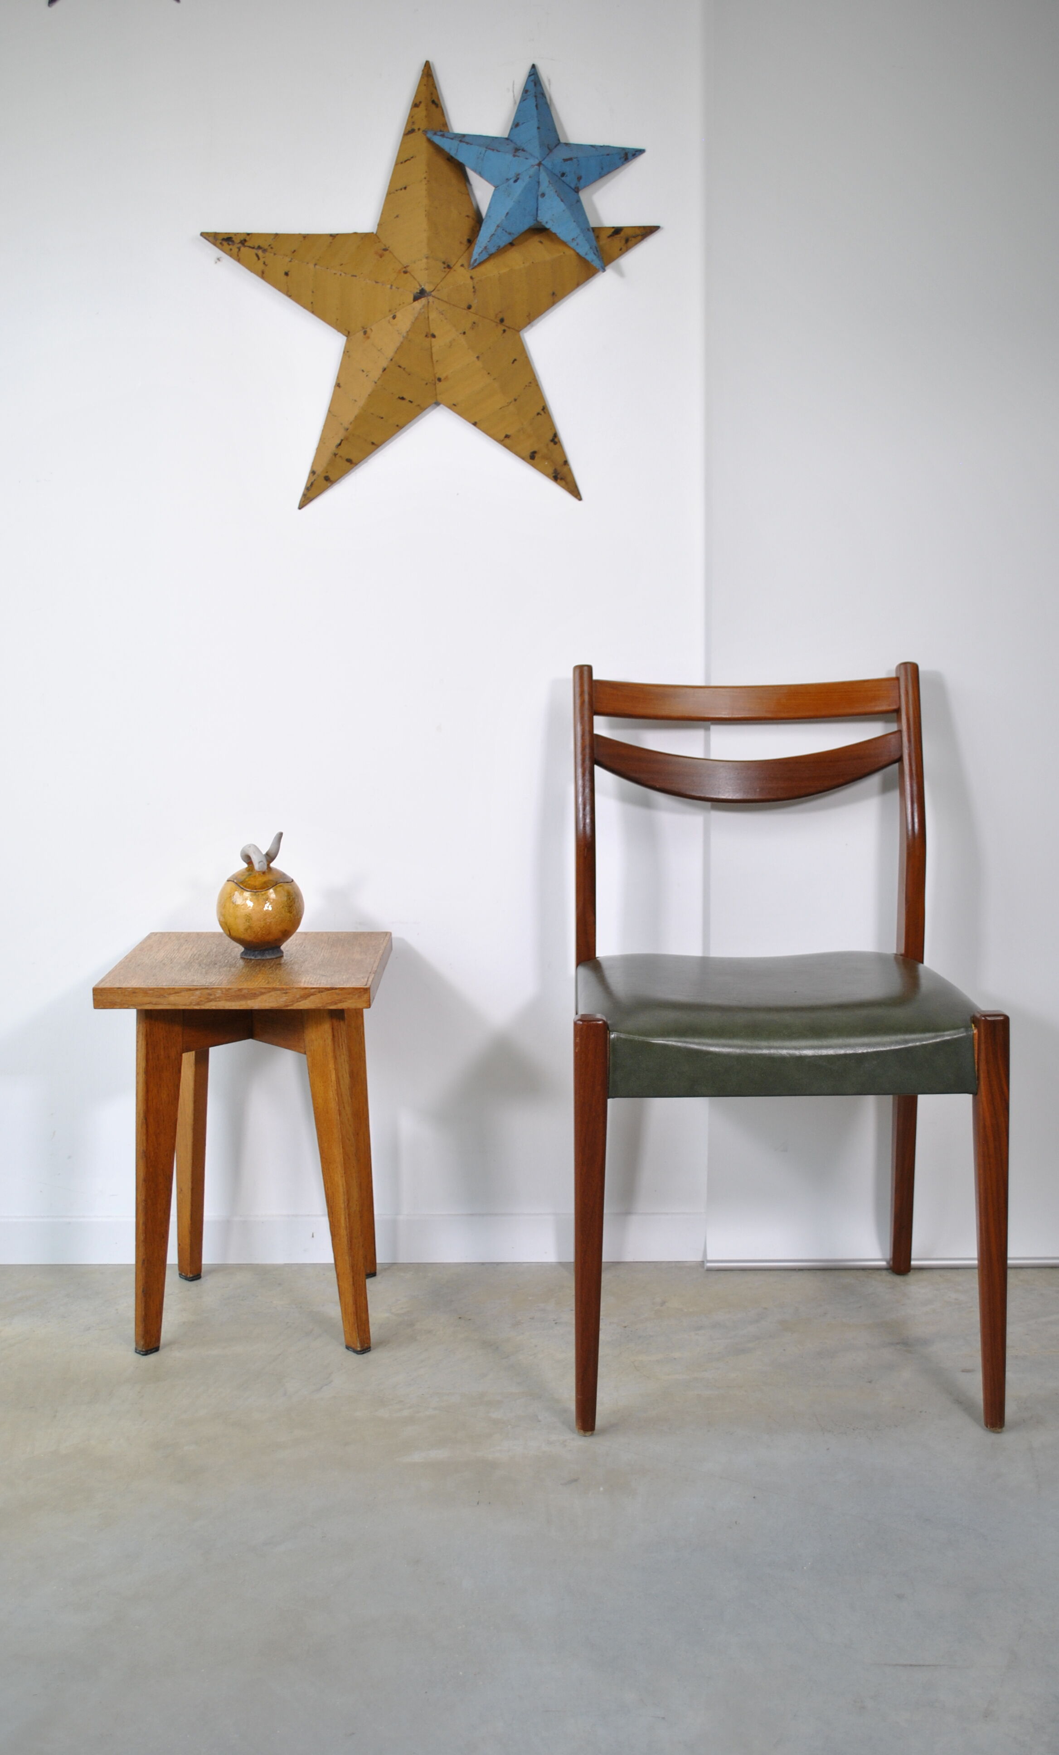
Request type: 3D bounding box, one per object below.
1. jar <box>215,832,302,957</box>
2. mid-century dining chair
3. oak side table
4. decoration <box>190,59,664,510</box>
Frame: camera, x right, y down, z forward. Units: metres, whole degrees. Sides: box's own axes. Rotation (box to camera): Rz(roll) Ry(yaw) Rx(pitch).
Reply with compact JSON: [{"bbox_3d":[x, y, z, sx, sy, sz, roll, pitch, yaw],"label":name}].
[{"bbox_3d":[-0.338,0.024,2.216,0.109,0.154,0.108,0,7,0],"label":"jar"},{"bbox_3d":[0.278,0.168,2.101,0.461,0.820,0.507,0,8,1],"label":"mid-century dining chair"},{"bbox_3d":[-0.348,0.331,2.251,0.323,0.467,0.340,0,7,0],"label":"oak side table"},{"bbox_3d":[-0.128,-0.770,2.285,0.591,0.569,0.081,0,7,0],"label":"decoration"}]

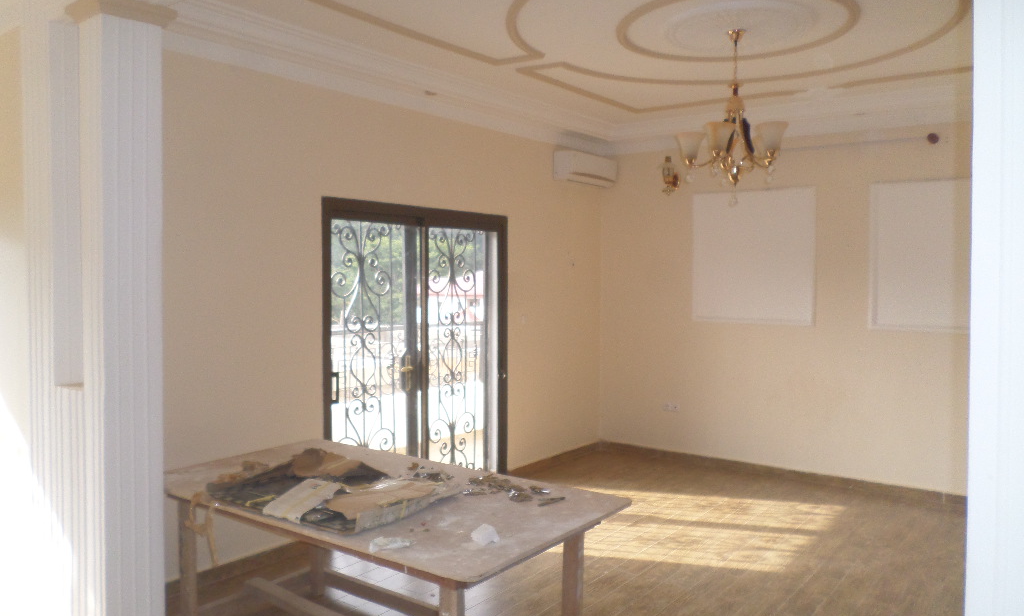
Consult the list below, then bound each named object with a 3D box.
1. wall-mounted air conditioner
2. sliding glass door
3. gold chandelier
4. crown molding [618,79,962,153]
[{"bbox_3d":[0.677,-1.236,6.702,0.206,0.273,0.815,2,3,38],"label":"wall-mounted air conditioner"},{"bbox_3d":[-0.624,0.363,5.309,0.103,2.166,1.836,2,3,38],"label":"sliding glass door"},{"bbox_3d":[1.243,-1.074,4.130,0.629,0.938,0.629,2,3,38],"label":"gold chandelier"},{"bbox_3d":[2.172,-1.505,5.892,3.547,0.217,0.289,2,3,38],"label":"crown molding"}]

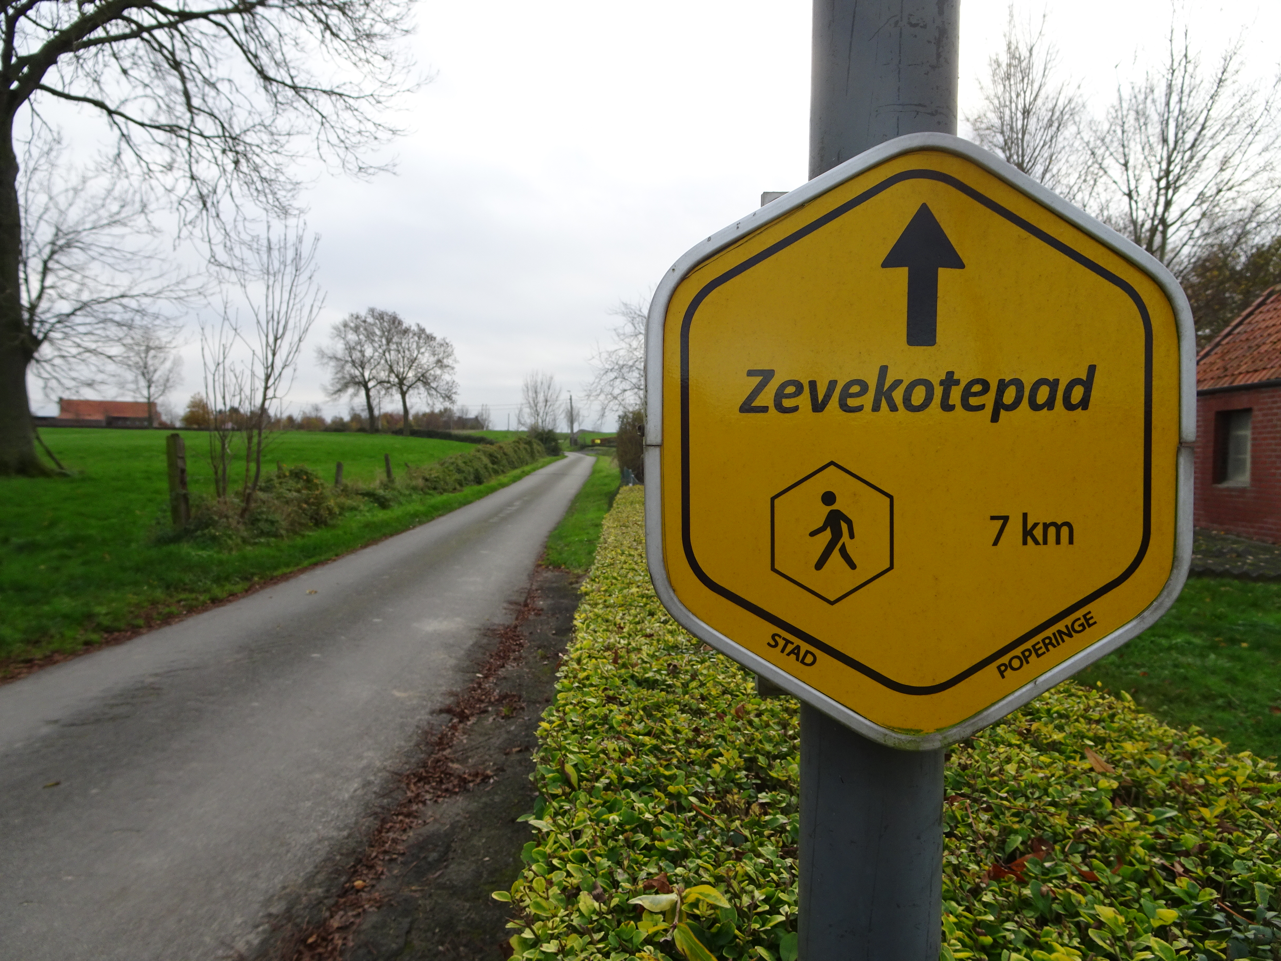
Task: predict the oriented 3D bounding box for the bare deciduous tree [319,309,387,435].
[{"bbox_3d":[-29.256,-11.054,90.000,7.099,12.473,7.099,0,3,0],"label":"bare deciduous tree"}]

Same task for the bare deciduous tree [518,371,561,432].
[{"bbox_3d":[-8.649,-6.080,76.000,3.682,6.594,3.682,0,3,0],"label":"bare deciduous tree"}]

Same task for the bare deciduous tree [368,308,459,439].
[{"bbox_3d":[-22.558,-10.560,88.000,8.726,12.692,8.726,0,3,0],"label":"bare deciduous tree"}]

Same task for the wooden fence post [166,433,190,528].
[{"bbox_3d":[-6.923,0.015,13.300,0.230,1.454,0.200,-2,4,-35],"label":"wooden fence post"}]

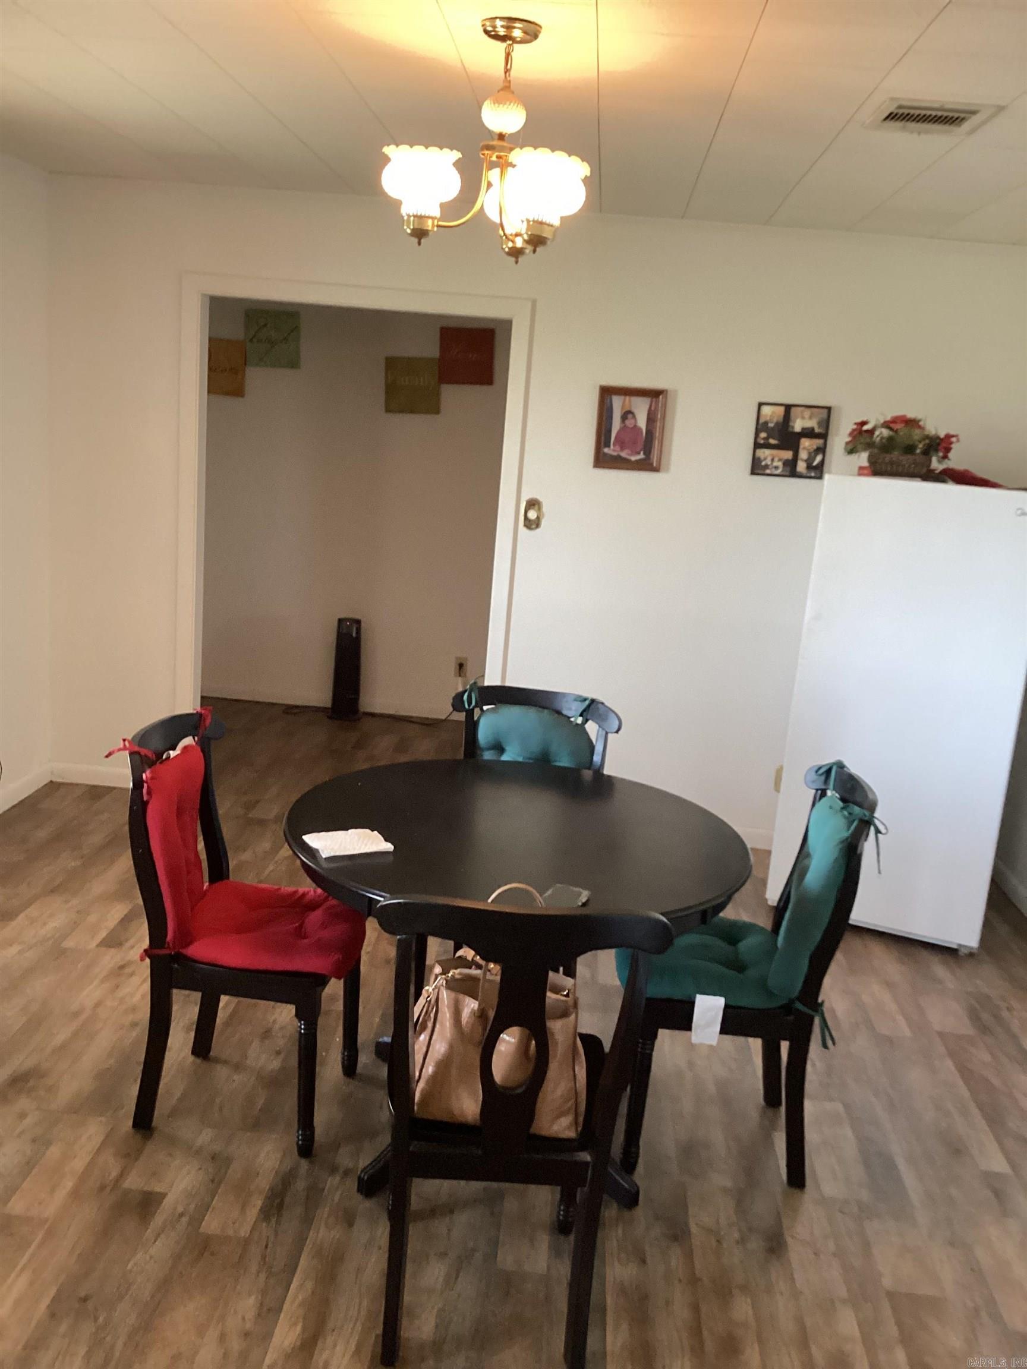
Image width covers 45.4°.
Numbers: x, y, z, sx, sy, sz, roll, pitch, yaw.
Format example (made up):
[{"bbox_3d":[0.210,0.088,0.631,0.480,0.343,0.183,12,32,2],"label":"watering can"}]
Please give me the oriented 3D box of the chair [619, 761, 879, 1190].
[{"bbox_3d":[0.507,0.653,2.919,0.505,0.945,0.470,5,12,2],"label":"chair"}]

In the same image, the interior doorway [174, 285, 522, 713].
[{"bbox_3d":[-0.684,-0.509,5.006,1.370,2.120,0.140,5,13,3],"label":"interior doorway"}]

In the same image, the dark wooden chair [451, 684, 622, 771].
[{"bbox_3d":[-0.010,0.518,3.344,0.470,0.945,0.505,7,13,11],"label":"dark wooden chair"}]

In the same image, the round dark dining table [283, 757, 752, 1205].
[{"bbox_3d":[-0.031,0.701,2.939,1.080,0.760,1.080,4,12,-1],"label":"round dark dining table"}]

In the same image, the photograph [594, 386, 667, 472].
[{"bbox_3d":[0.454,-0.987,4.753,0.254,0.308,0.025,5,13,3],"label":"photograph"}]

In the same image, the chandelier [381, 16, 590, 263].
[{"bbox_3d":[-0.038,-1.092,2.465,0.430,0.440,0.420,5,13,3],"label":"chandelier"}]

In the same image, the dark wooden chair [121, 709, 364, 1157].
[{"bbox_3d":[-0.614,0.566,2.913,0.505,0.945,0.470,6,13,7],"label":"dark wooden chair"}]

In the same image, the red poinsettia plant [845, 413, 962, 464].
[{"bbox_3d":[1.386,-0.860,4.387,0.410,0.215,0.280,6,13,9],"label":"red poinsettia plant"}]

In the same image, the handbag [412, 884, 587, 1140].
[{"bbox_3d":[-0.020,0.566,2.258,0.340,0.420,0.180,6,13,8],"label":"handbag"}]

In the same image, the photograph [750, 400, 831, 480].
[{"bbox_3d":[1.069,-0.936,4.719,0.276,0.276,0.020,5,13,3],"label":"photograph"}]

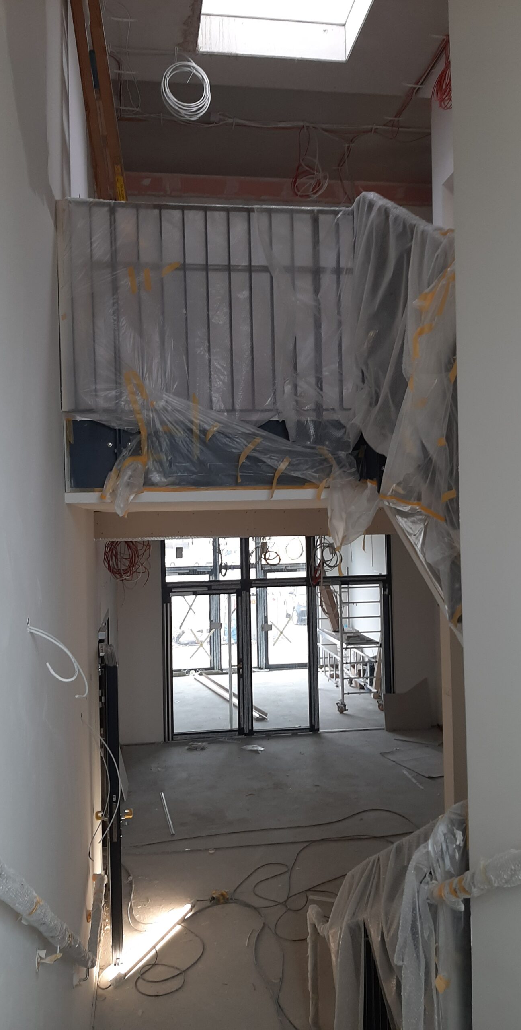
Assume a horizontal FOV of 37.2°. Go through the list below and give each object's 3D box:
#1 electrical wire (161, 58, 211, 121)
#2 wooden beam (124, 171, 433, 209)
[{"bbox_3d":[-0.510,-2.904,5.277,0.334,0.436,0.120,-1,-1,-8],"label":"electrical wire"},{"bbox_3d":[0.167,-3.030,7.276,3.123,0.223,0.120,-1,-1,-8],"label":"wooden beam"}]

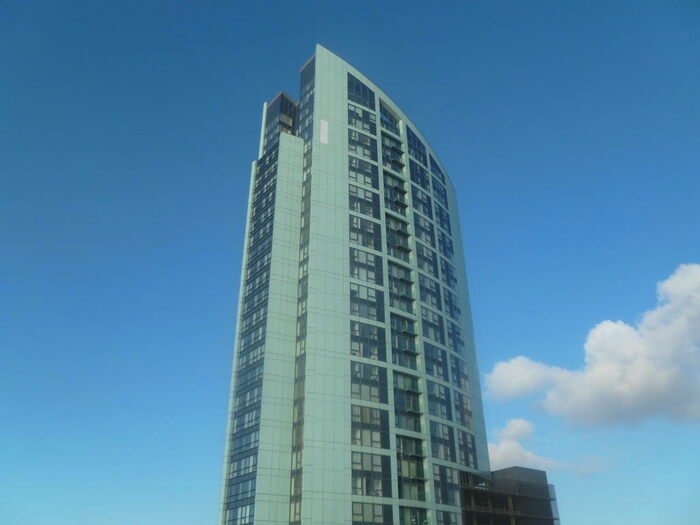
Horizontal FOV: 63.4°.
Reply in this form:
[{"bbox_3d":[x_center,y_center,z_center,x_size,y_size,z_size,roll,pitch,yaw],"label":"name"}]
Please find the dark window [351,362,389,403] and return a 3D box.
[{"bbox_3d":[2.621,16.263,76.359,5.807,4.986,0.300,15,-33,-26],"label":"dark window"}]

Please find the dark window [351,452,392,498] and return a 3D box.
[{"bbox_3d":[2.737,26.564,70.604,5.807,4.986,0.300,15,-33,-26],"label":"dark window"}]

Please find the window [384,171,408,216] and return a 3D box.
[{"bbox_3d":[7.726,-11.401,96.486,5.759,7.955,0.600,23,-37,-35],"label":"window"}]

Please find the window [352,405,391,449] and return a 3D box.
[{"bbox_3d":[2.710,21.357,73.391,5.725,5.050,0.300,15,-33,-25],"label":"window"}]

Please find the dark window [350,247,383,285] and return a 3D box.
[{"bbox_3d":[2.502,0.749,85.052,5.725,5.050,0.300,15,-33,-25],"label":"dark window"}]

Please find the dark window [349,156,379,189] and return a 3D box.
[{"bbox_3d":[2.272,-14.638,93.626,5.807,4.986,0.300,15,-33,-26],"label":"dark window"}]

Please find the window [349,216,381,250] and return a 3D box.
[{"bbox_3d":[2.450,-4.403,87.968,5.725,5.050,0.300,15,-33,-25],"label":"window"}]

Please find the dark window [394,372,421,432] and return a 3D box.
[{"bbox_3d":[7.943,19.489,79.072,5.000,7.923,0.450,20,-36,-32],"label":"dark window"}]

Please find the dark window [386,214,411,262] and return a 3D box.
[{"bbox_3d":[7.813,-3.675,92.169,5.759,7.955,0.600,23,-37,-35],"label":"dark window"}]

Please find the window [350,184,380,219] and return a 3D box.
[{"bbox_3d":[2.330,-9.488,90.748,5.807,4.986,0.300,15,-33,-26],"label":"window"}]

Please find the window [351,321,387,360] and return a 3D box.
[{"bbox_3d":[2.563,11.113,79.237,5.807,4.986,0.300,15,-33,-26],"label":"window"}]

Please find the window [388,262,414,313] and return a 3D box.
[{"bbox_3d":[7.787,4.032,87.818,5.000,7.923,0.450,20,-36,-32],"label":"window"}]

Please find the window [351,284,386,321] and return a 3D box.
[{"bbox_3d":[2.554,5.901,82.137,5.725,5.050,0.300,15,-33,-25],"label":"window"}]

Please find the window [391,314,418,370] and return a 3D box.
[{"bbox_3d":[7.865,11.760,83.445,5.000,7.923,0.450,20,-36,-32],"label":"window"}]

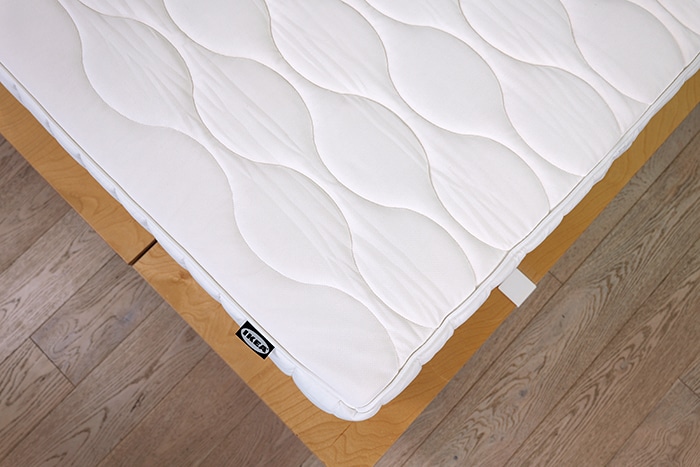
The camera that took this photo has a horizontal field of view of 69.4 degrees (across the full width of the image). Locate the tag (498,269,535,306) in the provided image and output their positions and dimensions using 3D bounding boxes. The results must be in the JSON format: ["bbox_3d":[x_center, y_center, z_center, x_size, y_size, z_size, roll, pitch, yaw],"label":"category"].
[{"bbox_3d":[0.286,0.092,0.861,0.046,0.002,0.048,44,83,2],"label":"tag"}]

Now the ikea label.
[{"bbox_3d":[-0.155,0.177,0.833,0.064,0.002,0.028,43,95,7],"label":"ikea label"}]

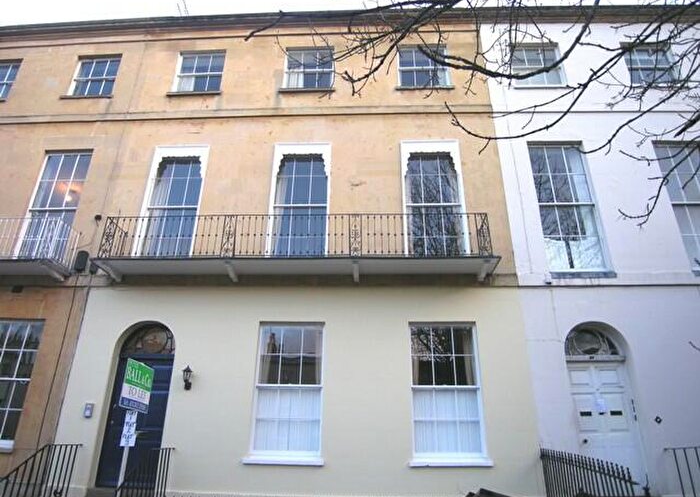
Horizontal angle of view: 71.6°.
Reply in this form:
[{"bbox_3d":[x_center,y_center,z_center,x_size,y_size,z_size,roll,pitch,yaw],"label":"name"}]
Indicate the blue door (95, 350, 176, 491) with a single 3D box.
[{"bbox_3d":[-3.808,3.106,8.912,1.147,2.289,0.080,0,-23,3],"label":"blue door"}]

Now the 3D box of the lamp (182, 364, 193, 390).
[{"bbox_3d":[-2.947,2.347,8.811,0.190,0.431,0.230,0,-23,3],"label":"lamp"}]

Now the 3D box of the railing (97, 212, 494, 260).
[{"bbox_3d":[-1.047,-0.088,9.479,7.344,0.878,0.765,0,-23,3],"label":"railing"}]

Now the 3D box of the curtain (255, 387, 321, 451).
[{"bbox_3d":[-1.098,3.086,8.749,1.184,1.123,0.100,0,-23,3],"label":"curtain"}]

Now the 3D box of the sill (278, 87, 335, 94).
[{"bbox_3d":[-1.013,-3.686,11.471,1.310,0.100,0.190,0,-23,3],"label":"sill"}]

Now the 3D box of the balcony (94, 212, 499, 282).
[{"bbox_3d":[-1.038,-0.004,9.413,7.572,1.085,0.819,0,-23,3],"label":"balcony"}]

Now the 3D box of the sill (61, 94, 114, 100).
[{"bbox_3d":[-6.307,-3.621,11.692,1.307,0.100,0.190,0,-23,3],"label":"sill"}]

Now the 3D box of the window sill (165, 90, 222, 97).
[{"bbox_3d":[-3.681,-3.664,11.587,1.328,0.100,0.190,0,-23,3],"label":"window sill"}]

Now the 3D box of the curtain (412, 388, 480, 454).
[{"bbox_3d":[1.722,3.061,8.627,1.199,1.108,0.100,0,-23,3],"label":"curtain"}]

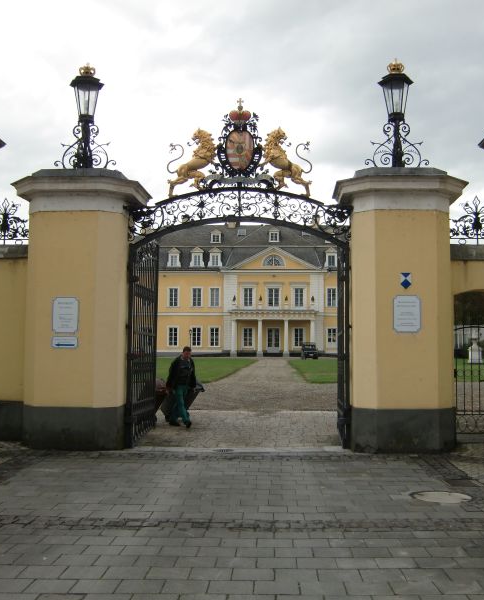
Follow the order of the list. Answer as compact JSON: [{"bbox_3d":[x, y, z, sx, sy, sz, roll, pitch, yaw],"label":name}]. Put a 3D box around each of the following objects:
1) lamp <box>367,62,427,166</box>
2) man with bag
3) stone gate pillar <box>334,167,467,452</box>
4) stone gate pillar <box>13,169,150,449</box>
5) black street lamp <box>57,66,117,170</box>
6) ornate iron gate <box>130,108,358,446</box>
[{"bbox_3d":[2.772,-3.259,11.990,1.100,2.187,1.000,0,-4,3],"label":"lamp"},{"bbox_3d":[-1.286,1.856,14.353,0.600,1.696,0.470,3,-5,-35],"label":"man with bag"},{"bbox_3d":[2.729,0.180,11.740,2.170,4.750,2.140,0,-4,3],"label":"stone gate pillar"},{"bbox_3d":[-2.862,0.172,11.983,2.170,4.750,2.140,0,-4,4],"label":"stone gate pillar"},{"bbox_3d":[-2.848,-3.260,12.233,1.100,2.174,1.000,0,-4,4],"label":"black street lamp"},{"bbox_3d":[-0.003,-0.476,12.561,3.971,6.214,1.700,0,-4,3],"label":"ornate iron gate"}]

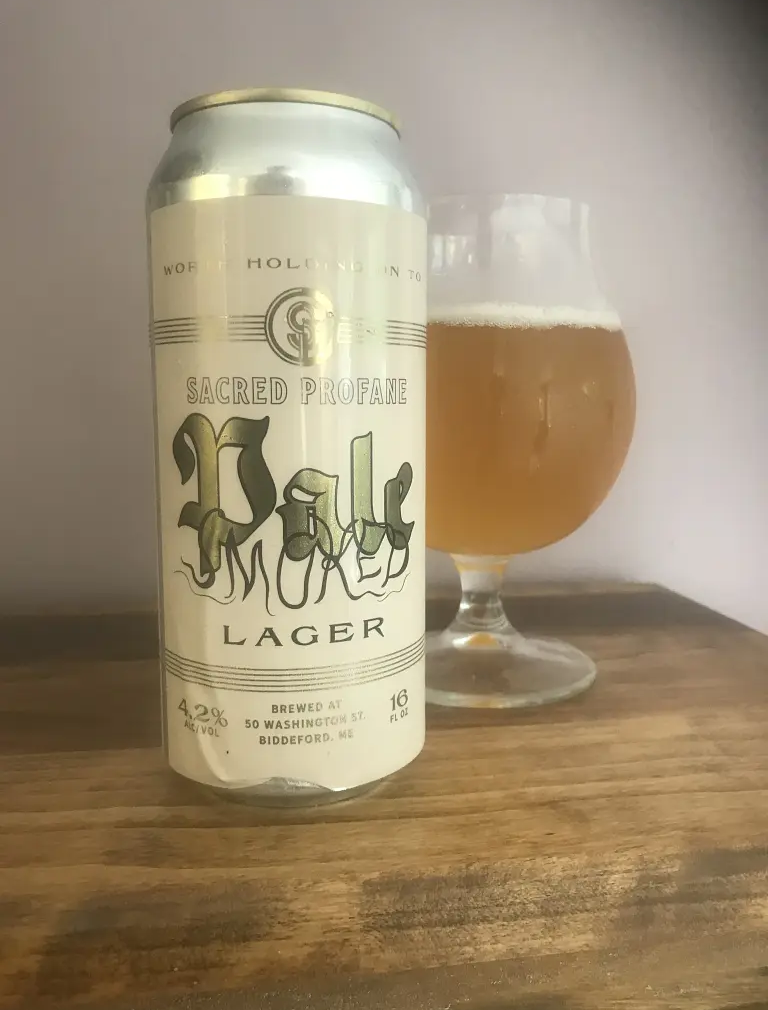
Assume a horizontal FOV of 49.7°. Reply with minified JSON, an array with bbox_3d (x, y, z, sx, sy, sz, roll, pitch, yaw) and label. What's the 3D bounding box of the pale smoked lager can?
[{"bbox_3d":[-0.023,-0.011,0.206,0.066,0.158,0.066,0,7,0],"label":"pale smoked lager can"}]

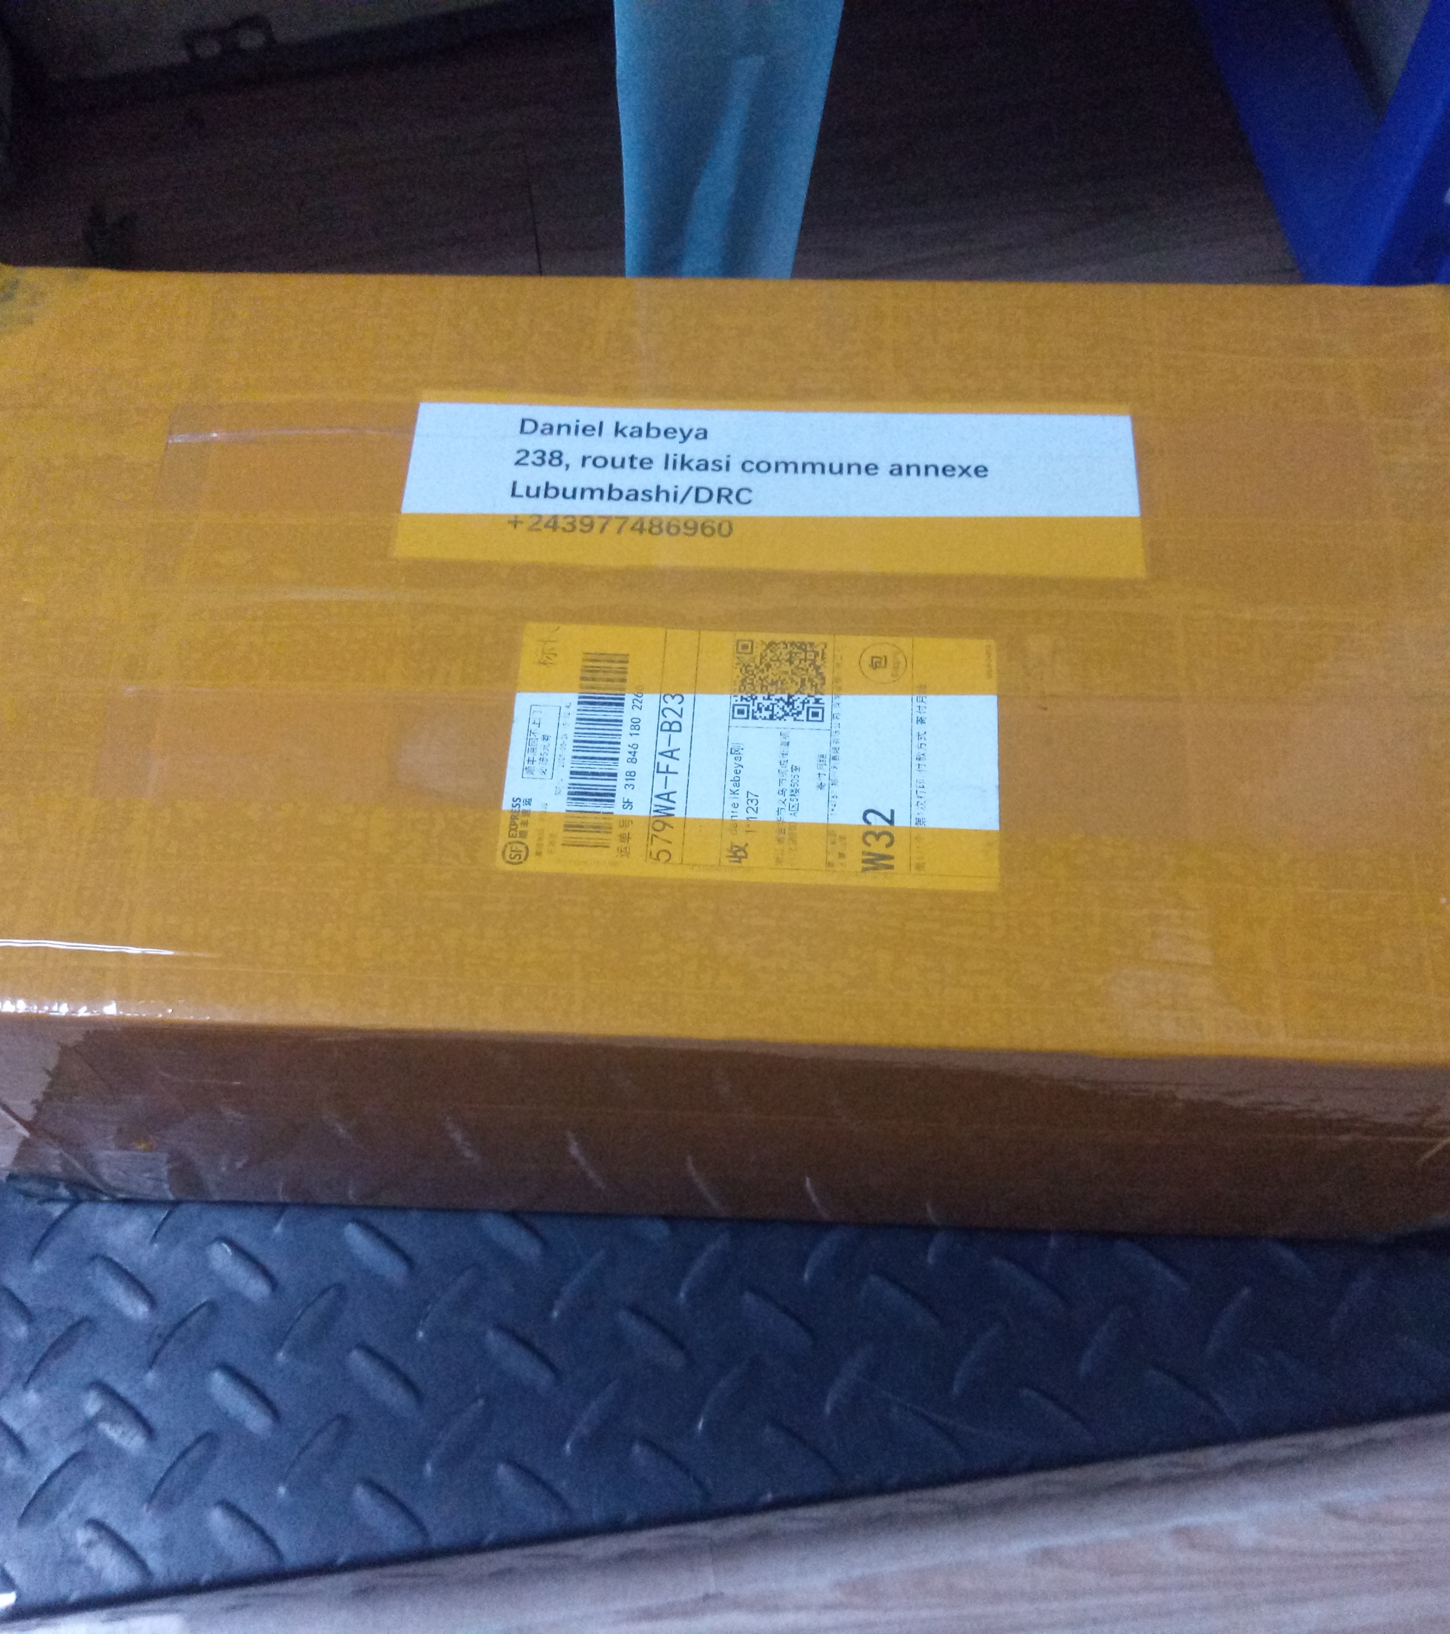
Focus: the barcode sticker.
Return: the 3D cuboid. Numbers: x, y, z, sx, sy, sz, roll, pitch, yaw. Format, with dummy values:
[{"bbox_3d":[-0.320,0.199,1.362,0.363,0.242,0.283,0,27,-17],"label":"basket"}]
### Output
[{"bbox_3d":[0.008,-0.017,0.469,0.129,0.001,0.076,2,63,2],"label":"barcode sticker"}]

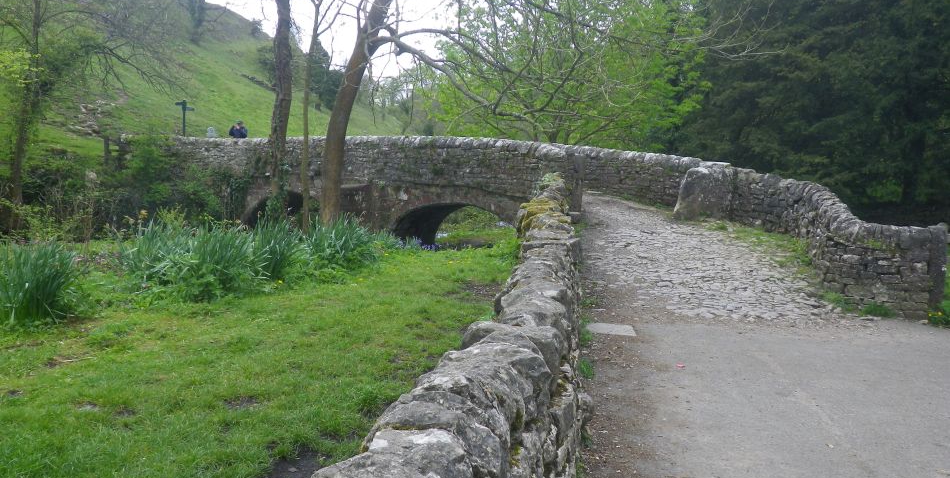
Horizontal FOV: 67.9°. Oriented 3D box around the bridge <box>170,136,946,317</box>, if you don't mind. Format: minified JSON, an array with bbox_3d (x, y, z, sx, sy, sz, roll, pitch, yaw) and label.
[{"bbox_3d":[-0.140,-0.971,16.622,18.600,3.450,4.000,2,3,31],"label":"bridge"}]

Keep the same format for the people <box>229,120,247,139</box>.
[{"bbox_3d":[-7.064,-2.691,21.045,0.550,1.720,0.400,0,3,-6],"label":"people"}]

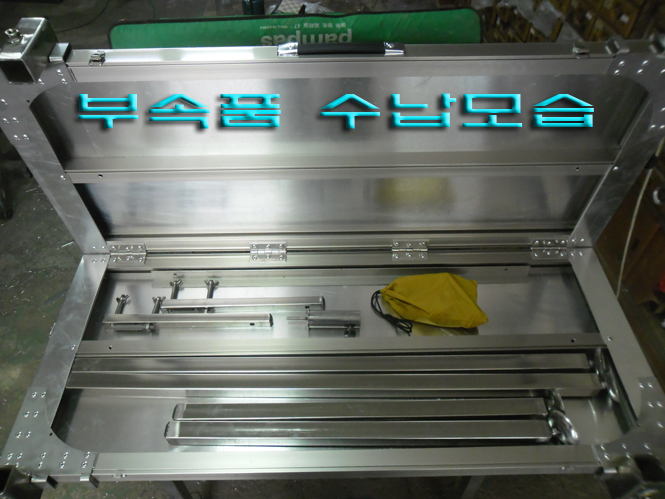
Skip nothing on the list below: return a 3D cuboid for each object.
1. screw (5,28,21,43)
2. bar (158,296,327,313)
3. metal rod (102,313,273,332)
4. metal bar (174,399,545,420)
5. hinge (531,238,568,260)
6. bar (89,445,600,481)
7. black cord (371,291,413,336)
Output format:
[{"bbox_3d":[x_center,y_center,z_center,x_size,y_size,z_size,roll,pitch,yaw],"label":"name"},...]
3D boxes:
[{"bbox_3d":[-0.480,-0.319,0.775,0.020,0.021,0.018,-1,49,0],"label":"screw"},{"bbox_3d":[-0.190,0.118,1.104,0.337,0.021,0.021,-1,48,-2],"label":"bar"},{"bbox_3d":[-0.298,0.147,1.075,0.343,0.022,0.022,0,48,-1],"label":"metal rod"},{"bbox_3d":[0.050,0.295,0.936,0.662,0.033,0.032,-1,48,-1],"label":"metal bar"},{"bbox_3d":[0.484,0.001,1.138,0.082,0.034,0.034,-1,48,-1],"label":"hinge"},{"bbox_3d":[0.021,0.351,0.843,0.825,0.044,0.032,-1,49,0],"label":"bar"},{"bbox_3d":[0.118,0.126,1.041,0.050,0.022,0.106,-26,53,-20],"label":"black cord"}]

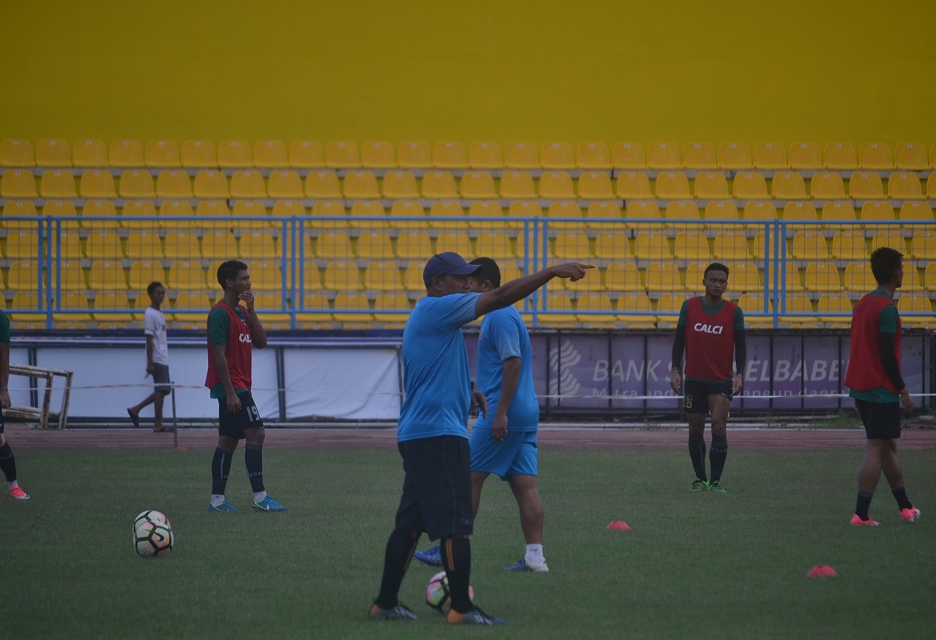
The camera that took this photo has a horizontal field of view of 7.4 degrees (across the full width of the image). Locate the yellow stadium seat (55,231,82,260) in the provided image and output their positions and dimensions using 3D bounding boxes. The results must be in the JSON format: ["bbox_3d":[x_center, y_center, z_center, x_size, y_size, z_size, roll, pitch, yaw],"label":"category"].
[{"bbox_3d":[-5.079,-0.947,90.907,0.455,0.355,0.410,0,0,-8],"label":"yellow stadium seat"}]

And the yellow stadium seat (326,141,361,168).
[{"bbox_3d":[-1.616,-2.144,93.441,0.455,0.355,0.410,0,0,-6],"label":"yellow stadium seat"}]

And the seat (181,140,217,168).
[{"bbox_3d":[-3.051,-1.892,82.169,0.405,0.315,0.400,0,0,-6],"label":"seat"}]

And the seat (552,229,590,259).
[{"bbox_3d":[1.286,-0.921,89.224,0.440,0.350,0.420,0,0,-5],"label":"seat"}]

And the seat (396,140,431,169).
[{"bbox_3d":[-0.678,-2.058,89.547,0.450,0.350,0.420,0,0,-4],"label":"seat"}]

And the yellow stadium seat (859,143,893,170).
[{"bbox_3d":[5.334,-2.127,93.930,0.455,0.355,0.410,0,0,-2],"label":"yellow stadium seat"}]

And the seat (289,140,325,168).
[{"bbox_3d":[-2.006,-2.056,89.442,0.450,0.350,0.420,0,0,-4],"label":"seat"}]

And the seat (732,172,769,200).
[{"bbox_3d":[3.448,-1.635,87.872,0.440,0.345,0.420,0,0,-3],"label":"seat"}]

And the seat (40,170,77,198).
[{"bbox_3d":[-5.144,-1.702,90.505,0.440,0.350,0.420,0,0,-5],"label":"seat"}]

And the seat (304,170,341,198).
[{"bbox_3d":[-1.625,-1.526,81.524,0.410,0.315,0.400,0,0,-6],"label":"seat"}]

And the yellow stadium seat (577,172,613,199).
[{"bbox_3d":[1.542,-1.640,87.777,0.440,0.345,0.420,0,0,-3],"label":"yellow stadium seat"}]

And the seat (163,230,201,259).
[{"bbox_3d":[-3.615,-0.949,91.106,0.455,0.355,0.410,0,0,-7],"label":"seat"}]

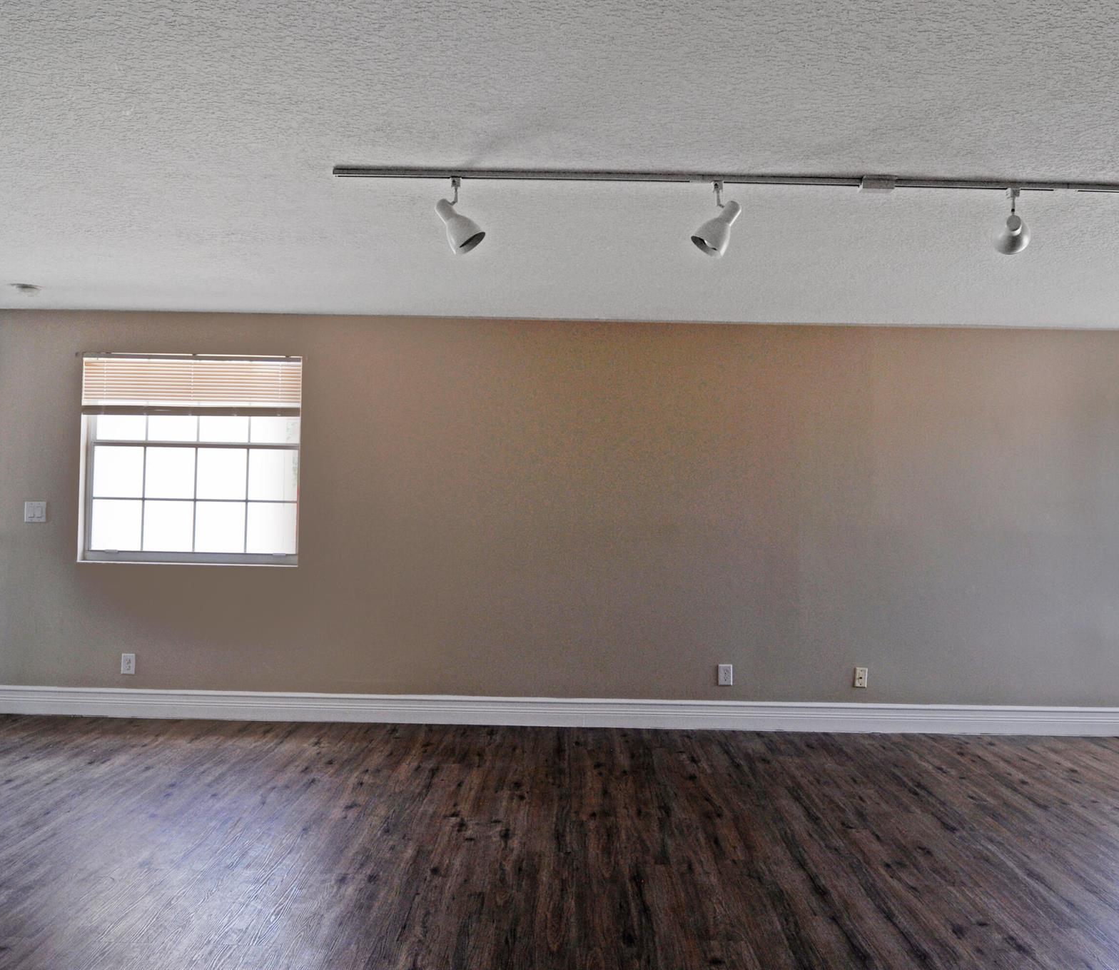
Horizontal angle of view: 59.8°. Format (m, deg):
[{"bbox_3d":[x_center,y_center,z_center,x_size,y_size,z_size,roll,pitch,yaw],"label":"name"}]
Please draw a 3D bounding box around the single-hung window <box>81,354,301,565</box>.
[{"bbox_3d":[-2.203,-0.146,5.855,1.313,1.248,0.090,1,-1,0],"label":"single-hung window"}]

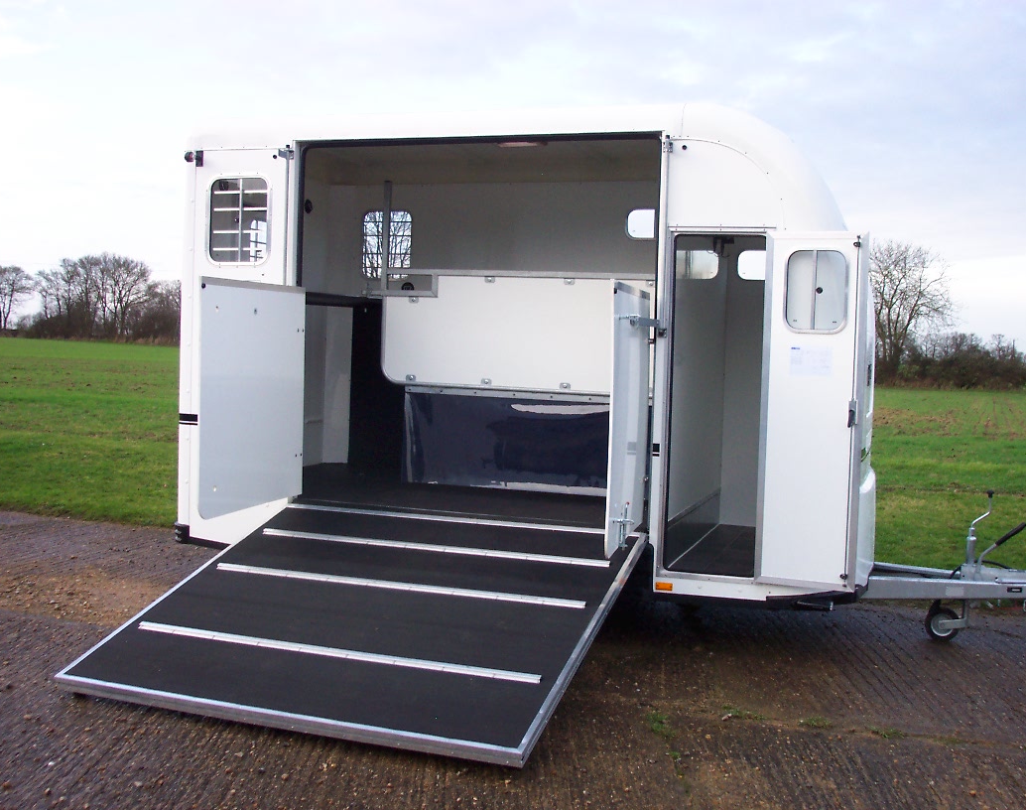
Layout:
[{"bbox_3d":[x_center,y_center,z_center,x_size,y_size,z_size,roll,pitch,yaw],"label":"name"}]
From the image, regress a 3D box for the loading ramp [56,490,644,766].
[{"bbox_3d":[-0.670,1.016,5.933,2.249,0.060,2.158,2,17,19],"label":"loading ramp"}]

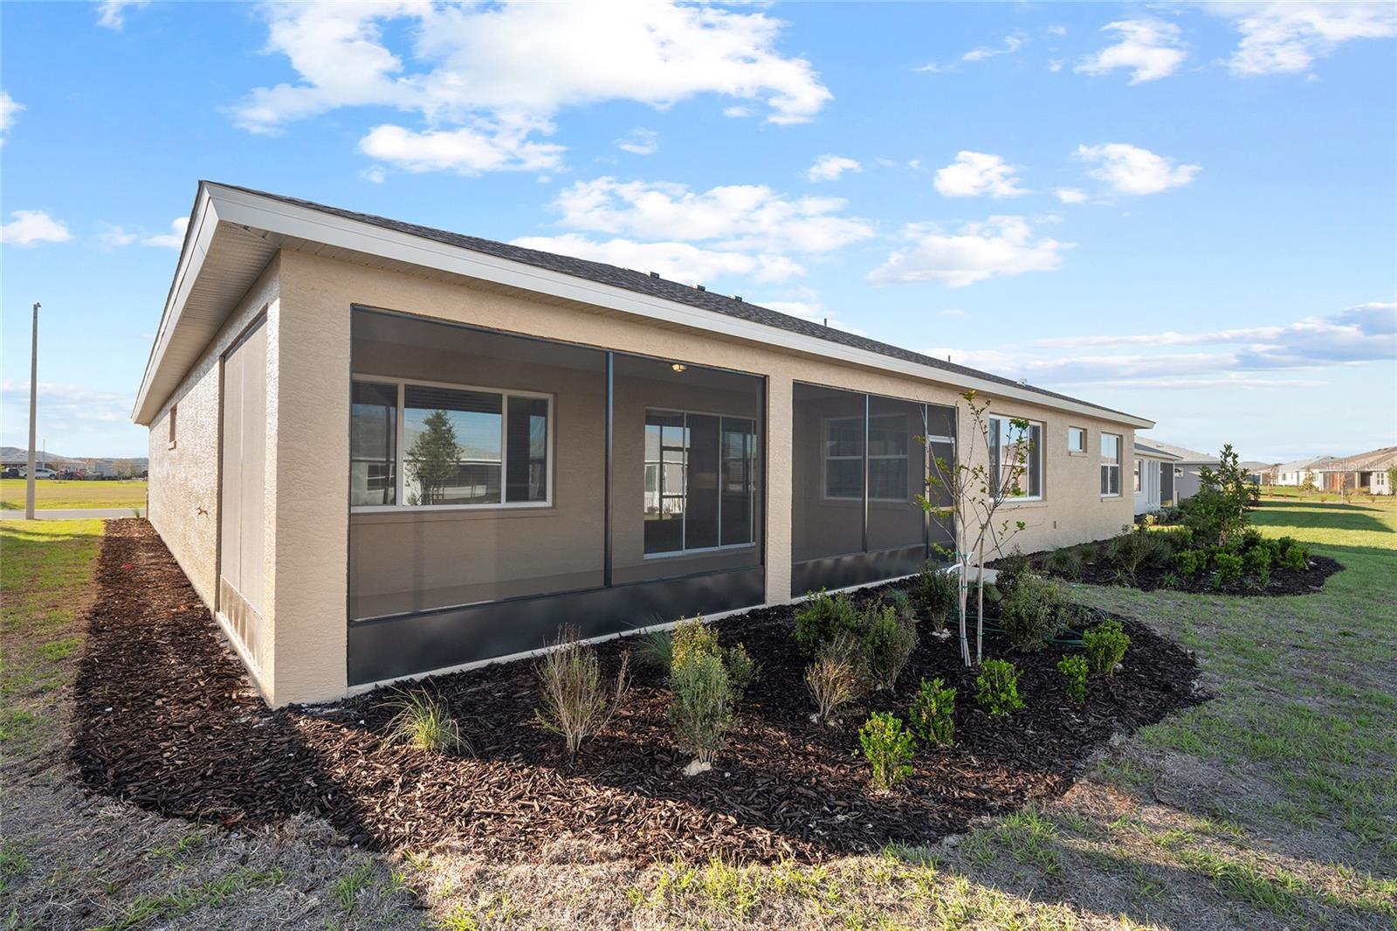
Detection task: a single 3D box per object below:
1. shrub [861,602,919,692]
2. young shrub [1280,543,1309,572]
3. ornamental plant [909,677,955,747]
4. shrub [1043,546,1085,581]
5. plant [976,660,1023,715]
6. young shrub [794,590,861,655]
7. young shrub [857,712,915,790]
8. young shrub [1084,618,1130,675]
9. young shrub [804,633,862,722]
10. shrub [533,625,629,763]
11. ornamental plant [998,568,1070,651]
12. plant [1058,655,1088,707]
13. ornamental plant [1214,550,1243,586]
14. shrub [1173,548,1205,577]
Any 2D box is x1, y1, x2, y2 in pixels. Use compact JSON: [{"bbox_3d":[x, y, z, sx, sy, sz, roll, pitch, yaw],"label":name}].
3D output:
[{"bbox_3d":[1.416,1.336,4.610,0.400,0.630,0.388,0,-1,17],"label":"shrub"},{"bbox_3d":[9.691,1.481,10.097,0.346,0.442,0.340,-1,-2,44],"label":"young shrub"},{"bbox_3d":[1.390,1.455,3.692,0.270,0.410,0.262,0,-1,21],"label":"ornamental plant"},{"bbox_3d":[5.593,1.477,9.481,0.560,0.510,0.543,0,-1,31],"label":"shrub"},{"bbox_3d":[1.916,1.407,3.953,0.282,0.353,0.270,0,-1,26],"label":"plant"},{"bbox_3d":[1.076,1.339,5.200,0.540,0.590,0.524,0,-1,12],"label":"young shrub"},{"bbox_3d":[0.919,1.390,3.035,0.266,0.366,0.260,0,-1,17],"label":"young shrub"},{"bbox_3d":[3.360,1.477,5.103,0.340,0.460,0.330,0,-1,33],"label":"young shrub"},{"bbox_3d":[0.865,1.360,4.010,0.360,0.560,0.349,0,-1,12],"label":"young shrub"},{"bbox_3d":[-0.616,1.203,3.324,0.500,0.675,0.450,0,-1,-11],"label":"shrub"},{"bbox_3d":[2.961,1.270,5.498,0.553,0.704,0.540,0,-1,28],"label":"ornamental plant"},{"bbox_3d":[2.484,1.421,4.120,0.180,0.321,0.190,0,-1,31],"label":"plant"},{"bbox_3d":[7.700,1.461,9.013,0.326,0.450,0.330,-1,-1,40],"label":"ornamental plant"},{"bbox_3d":[7.961,1.570,10.096,0.430,0.460,0.417,0,-1,38],"label":"shrub"}]

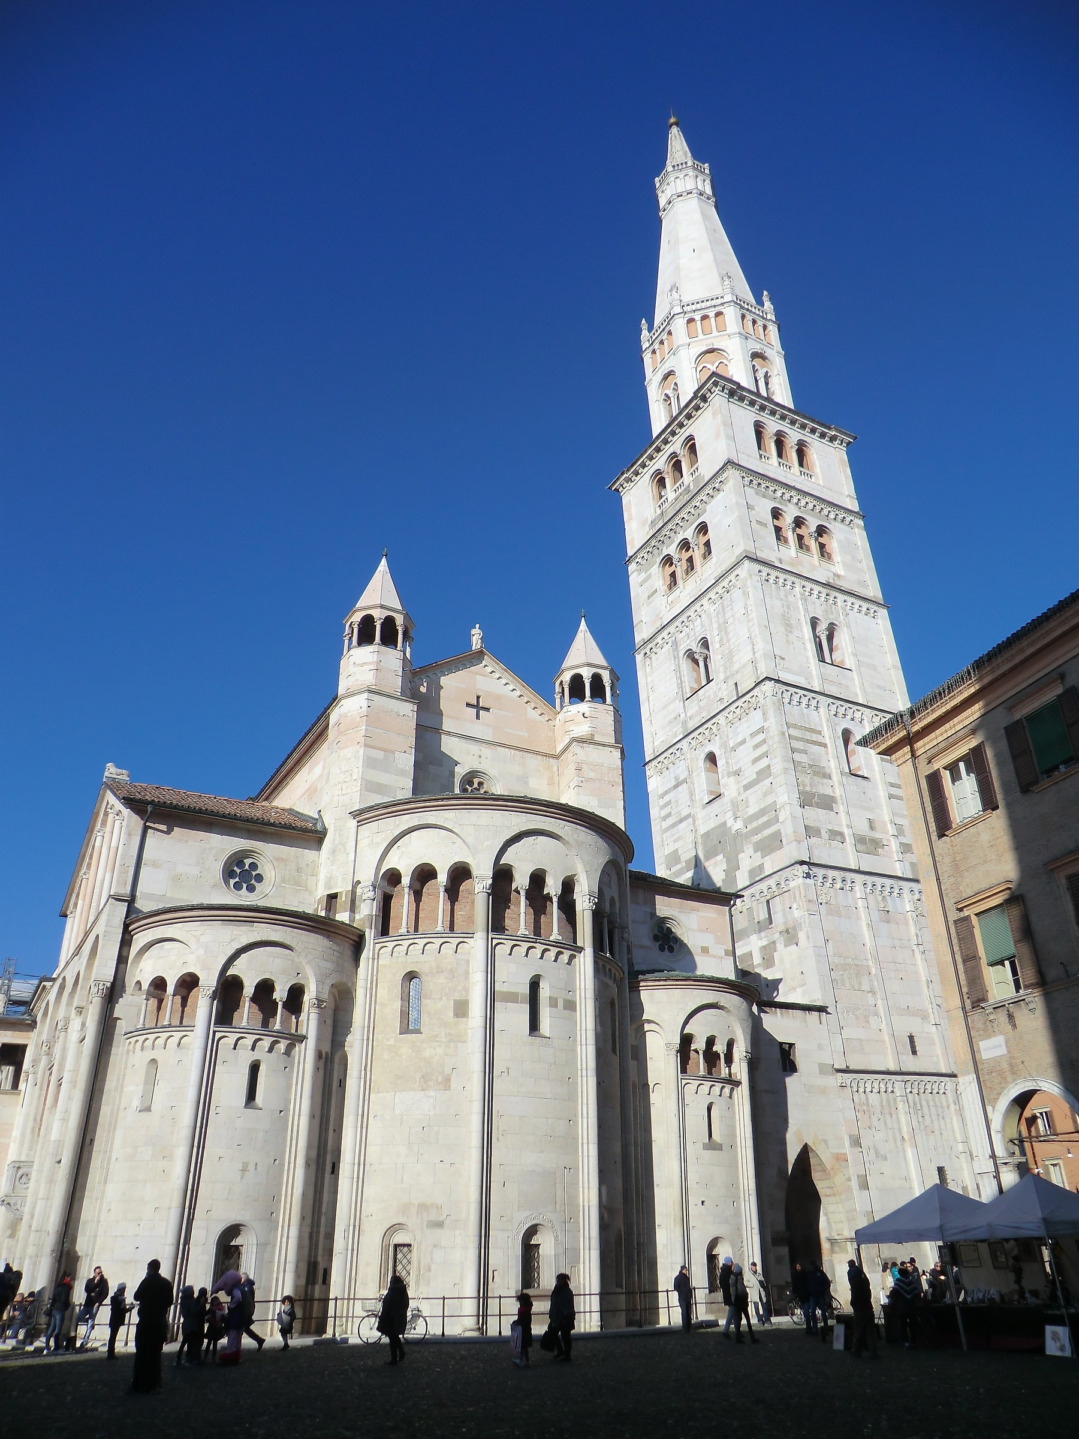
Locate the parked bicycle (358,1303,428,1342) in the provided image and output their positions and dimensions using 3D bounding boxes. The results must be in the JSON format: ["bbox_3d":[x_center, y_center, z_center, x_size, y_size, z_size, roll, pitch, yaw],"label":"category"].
[{"bbox_3d":[-3.659,14.930,24.791,1.750,1.000,0.560,4,-29,-7],"label":"parked bicycle"}]

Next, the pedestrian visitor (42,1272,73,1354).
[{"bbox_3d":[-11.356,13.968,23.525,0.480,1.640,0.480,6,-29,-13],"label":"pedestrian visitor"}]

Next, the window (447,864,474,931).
[{"bbox_3d":[-2.616,5.861,32.820,0.920,2.380,0.400,0,-28,-2],"label":"window"}]

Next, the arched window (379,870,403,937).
[{"bbox_3d":[-4.981,6.104,33.235,0.930,2.300,0.400,-13,-30,22],"label":"arched window"}]

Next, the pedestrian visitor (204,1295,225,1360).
[{"bbox_3d":[-7.186,13.452,22.068,0.420,1.270,0.420,-24,-36,35],"label":"pedestrian visitor"}]

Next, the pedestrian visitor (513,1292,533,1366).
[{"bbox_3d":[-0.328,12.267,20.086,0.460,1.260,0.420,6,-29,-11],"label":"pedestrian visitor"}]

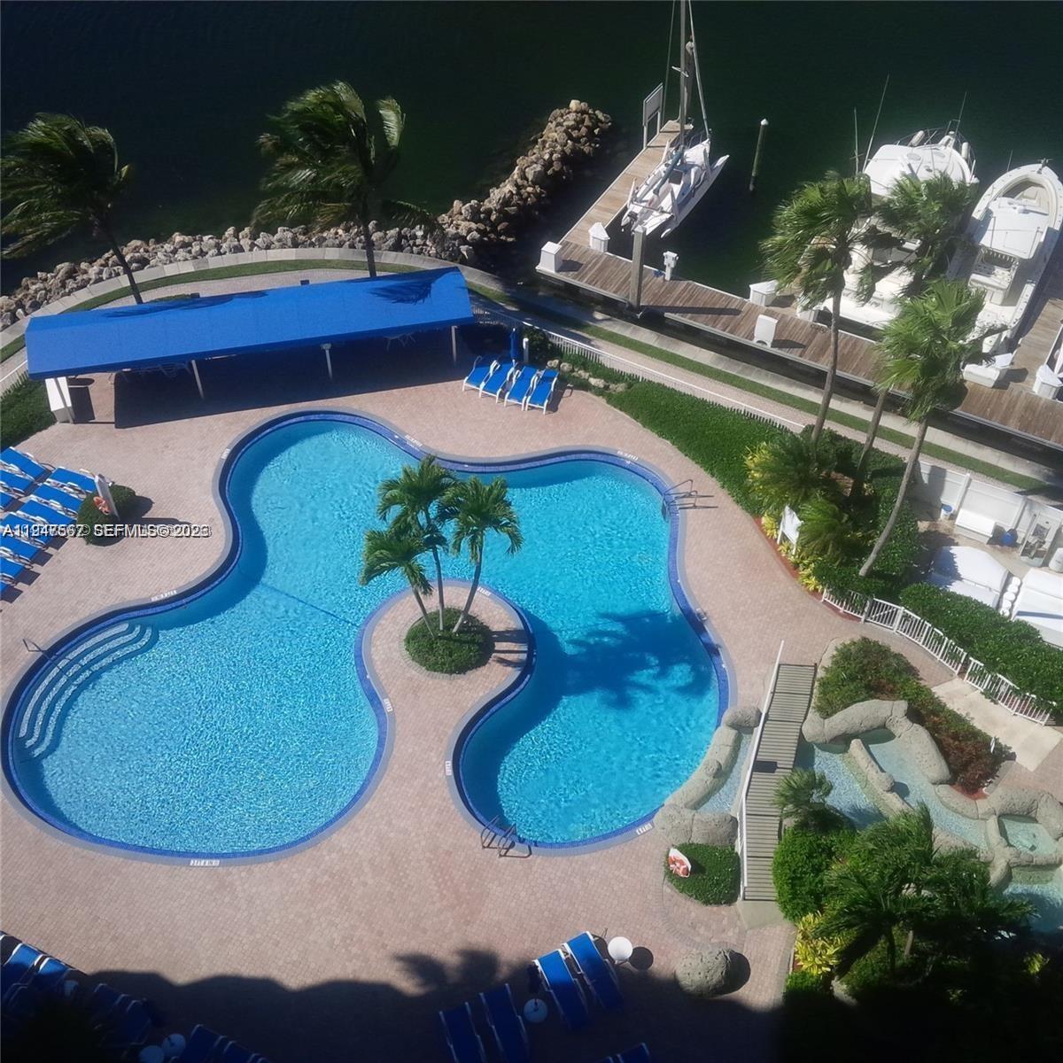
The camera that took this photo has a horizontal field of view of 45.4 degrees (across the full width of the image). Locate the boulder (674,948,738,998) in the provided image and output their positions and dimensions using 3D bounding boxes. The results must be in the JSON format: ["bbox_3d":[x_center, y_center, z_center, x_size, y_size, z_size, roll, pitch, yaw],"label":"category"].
[{"bbox_3d":[4.304,10.865,31.230,1.500,0.850,1.200,0,48,0],"label":"boulder"}]

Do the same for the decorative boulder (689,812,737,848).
[{"bbox_3d":[4.410,7.224,30.672,1.150,0.650,0.900,0,48,0],"label":"decorative boulder"}]

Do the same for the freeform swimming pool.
[{"bbox_3d":[-4.304,2.567,36.555,19.170,1.500,15.650,2,49,1],"label":"freeform swimming pool"}]

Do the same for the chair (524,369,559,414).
[{"bbox_3d":[0.405,-4.681,41.469,0.700,0.620,1.850,12,50,11],"label":"chair"}]

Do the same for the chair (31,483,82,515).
[{"bbox_3d":[-14.010,-0.914,37.800,1.800,0.620,0.690,21,51,17],"label":"chair"}]

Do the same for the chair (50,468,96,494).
[{"bbox_3d":[-13.701,-1.453,38.283,1.800,0.620,0.690,18,51,15],"label":"chair"}]

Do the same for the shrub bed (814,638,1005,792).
[{"bbox_3d":[10.367,5.306,35.217,3.200,0.700,5.400,-31,54,-25],"label":"shrub bed"}]

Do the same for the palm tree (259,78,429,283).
[{"bbox_3d":[-6.873,-12.030,46.488,6.000,8.600,5.000,0,48,0],"label":"palm tree"}]

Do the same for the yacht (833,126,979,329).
[{"bbox_3d":[14.506,-12.018,48.818,4.100,4.400,11.040,22,52,18],"label":"yacht"}]

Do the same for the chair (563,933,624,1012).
[{"bbox_3d":[1.442,9.979,28.696,0.700,0.620,1.850,-21,52,-17],"label":"chair"}]

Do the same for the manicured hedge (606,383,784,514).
[{"bbox_3d":[5.620,-3.314,40.163,2.730,0.800,6.740,-31,56,-24],"label":"manicured hedge"}]

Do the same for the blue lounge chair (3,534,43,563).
[{"bbox_3d":[-15.160,0.349,37.070,1.850,0.620,0.700,22,52,18],"label":"blue lounge chair"}]

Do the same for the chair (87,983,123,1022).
[{"bbox_3d":[-9.627,10.676,27.503,0.690,0.620,1.800,20,51,17],"label":"chair"}]

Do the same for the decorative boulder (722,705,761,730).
[{"bbox_3d":[5.437,4.841,32.873,1.000,0.550,0.650,0,48,0],"label":"decorative boulder"}]

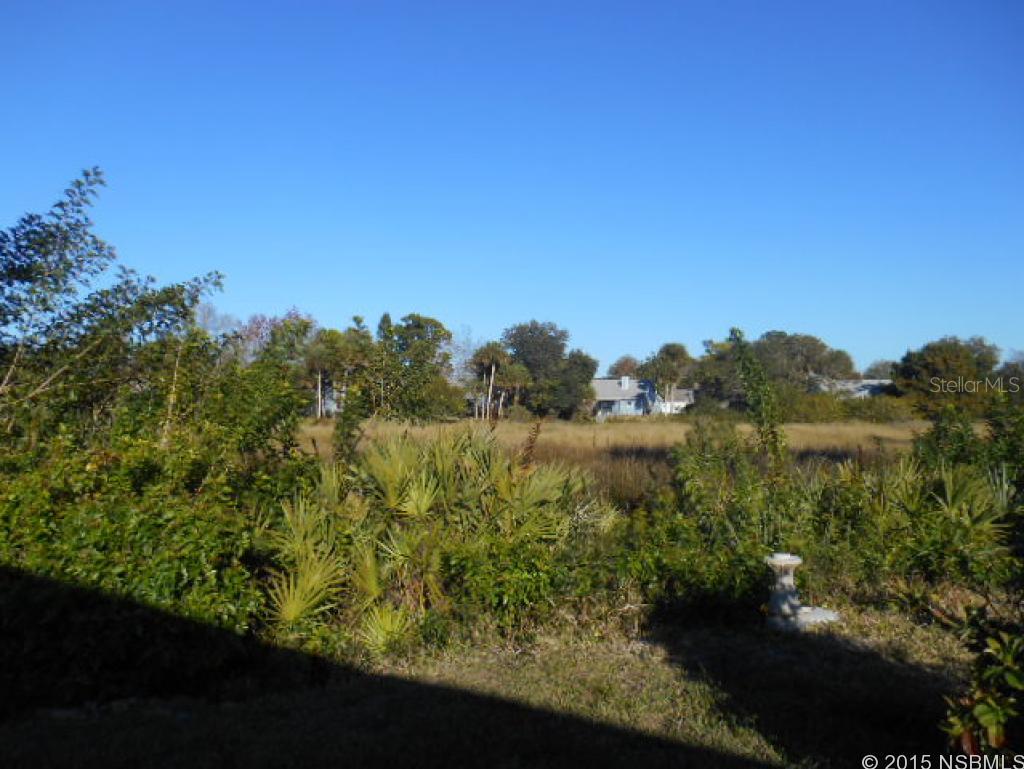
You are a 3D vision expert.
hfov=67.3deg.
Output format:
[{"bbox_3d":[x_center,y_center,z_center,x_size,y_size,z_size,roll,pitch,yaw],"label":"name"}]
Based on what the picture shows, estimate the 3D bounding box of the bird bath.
[{"bbox_3d":[2.160,1.540,5.750,0.520,0.500,0.470,-1,-2,20],"label":"bird bath"}]

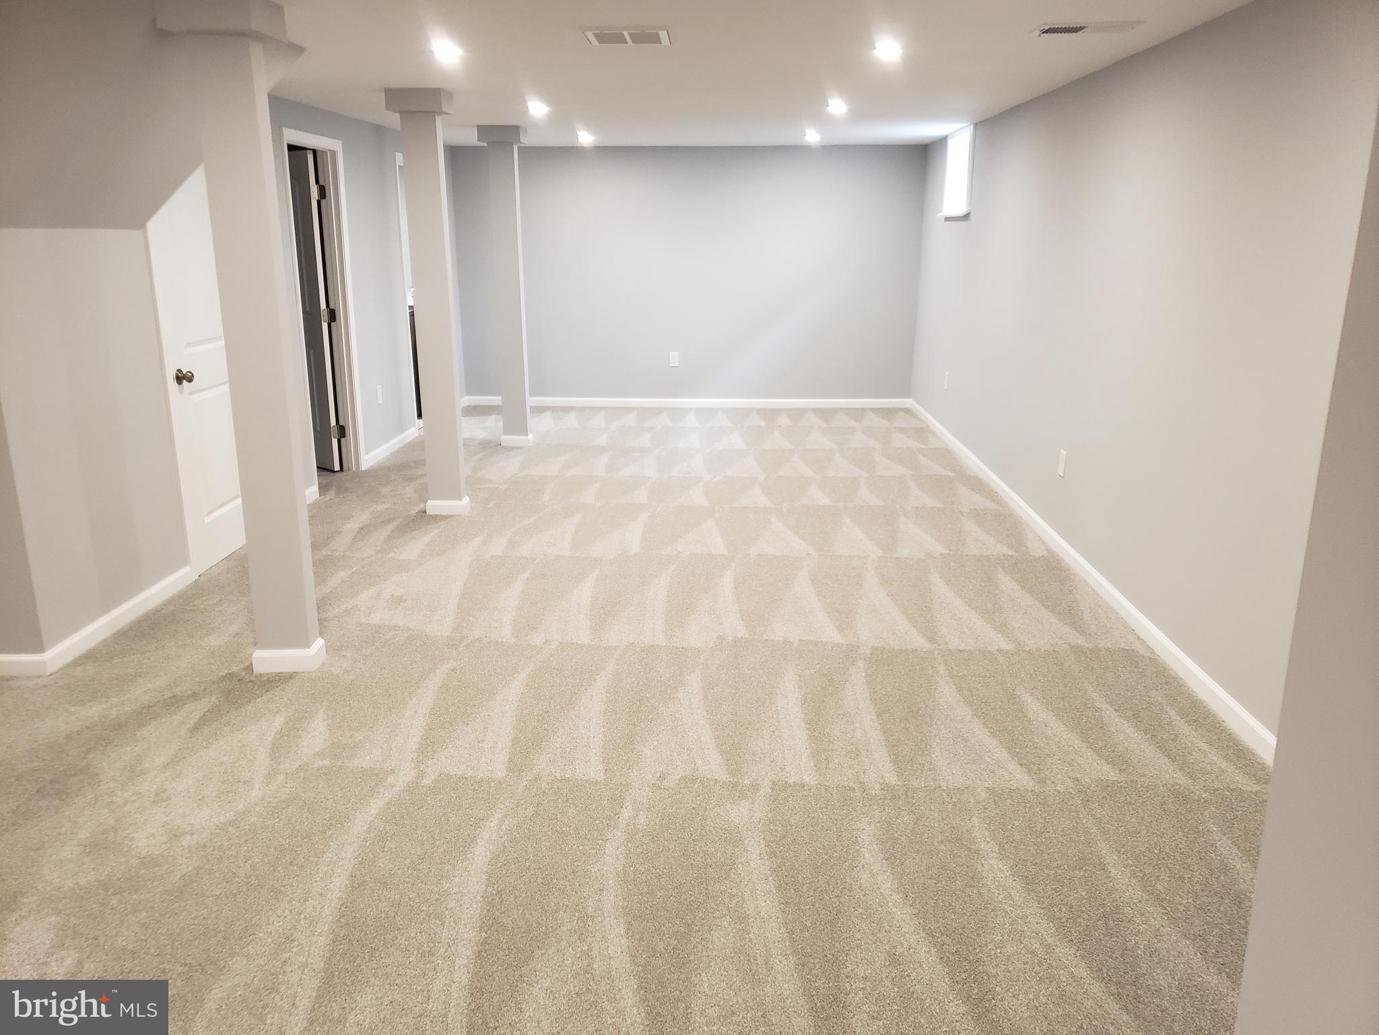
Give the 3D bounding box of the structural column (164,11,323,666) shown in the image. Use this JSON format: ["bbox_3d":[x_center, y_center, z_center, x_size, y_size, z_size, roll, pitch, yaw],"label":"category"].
[{"bbox_3d":[-1.501,-0.545,3.584,0.300,2.272,0.200,1,15,2],"label":"structural column"}]

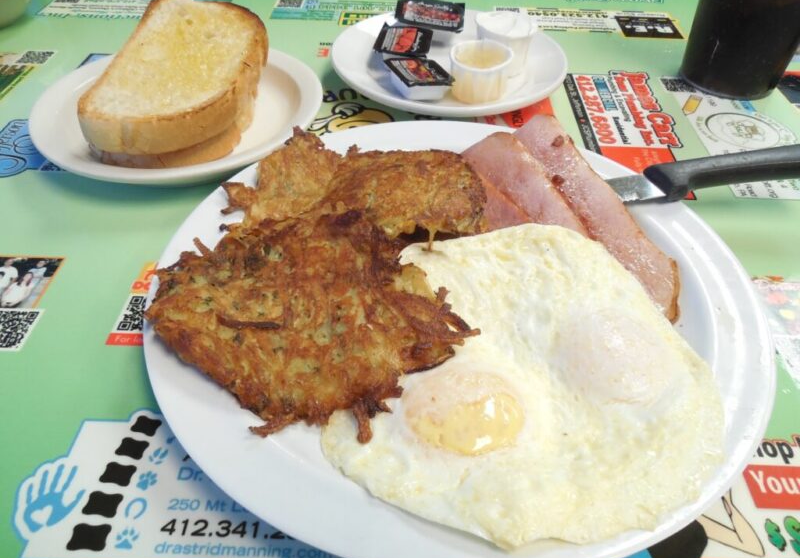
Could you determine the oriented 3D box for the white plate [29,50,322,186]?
[{"bbox_3d":[-0.135,-0.105,0.366,0.174,0.021,0.174,1,45,-1],"label":"white plate"}]

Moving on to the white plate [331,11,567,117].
[{"bbox_3d":[0.036,-0.156,0.424,0.170,0.020,0.170,1,45,-1],"label":"white plate"}]

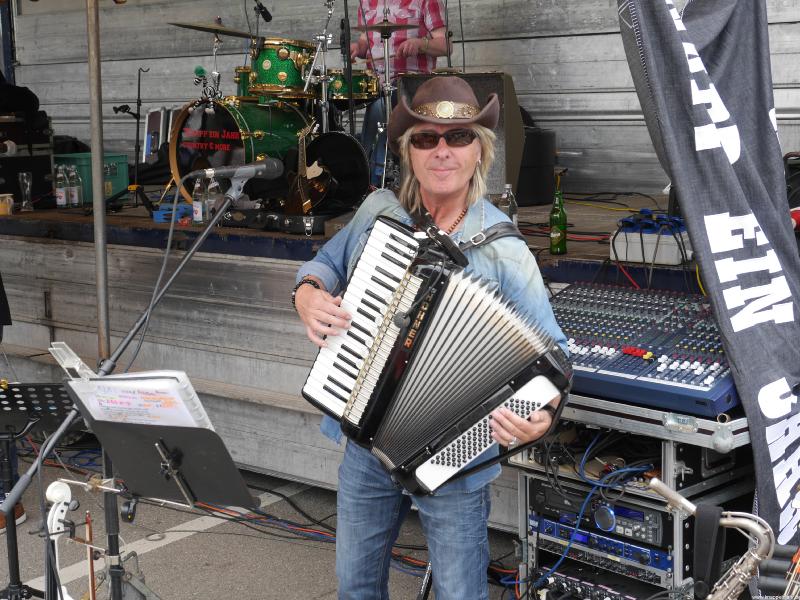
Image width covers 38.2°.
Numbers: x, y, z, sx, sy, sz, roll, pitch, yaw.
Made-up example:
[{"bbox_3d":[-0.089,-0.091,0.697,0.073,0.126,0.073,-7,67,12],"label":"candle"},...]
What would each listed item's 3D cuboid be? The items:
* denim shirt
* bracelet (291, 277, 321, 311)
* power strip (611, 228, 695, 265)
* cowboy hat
[{"bbox_3d":[0.073,0.089,2.610,0.590,0.680,0.370,1,7,5],"label":"denim shirt"},{"bbox_3d":[-0.197,-0.006,2.460,0.070,0.070,0.012,0,20,-25],"label":"bracelet"},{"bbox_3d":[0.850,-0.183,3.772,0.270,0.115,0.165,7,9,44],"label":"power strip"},{"bbox_3d":[0.095,-0.406,2.530,0.245,0.147,0.310,-4,1,9],"label":"cowboy hat"}]

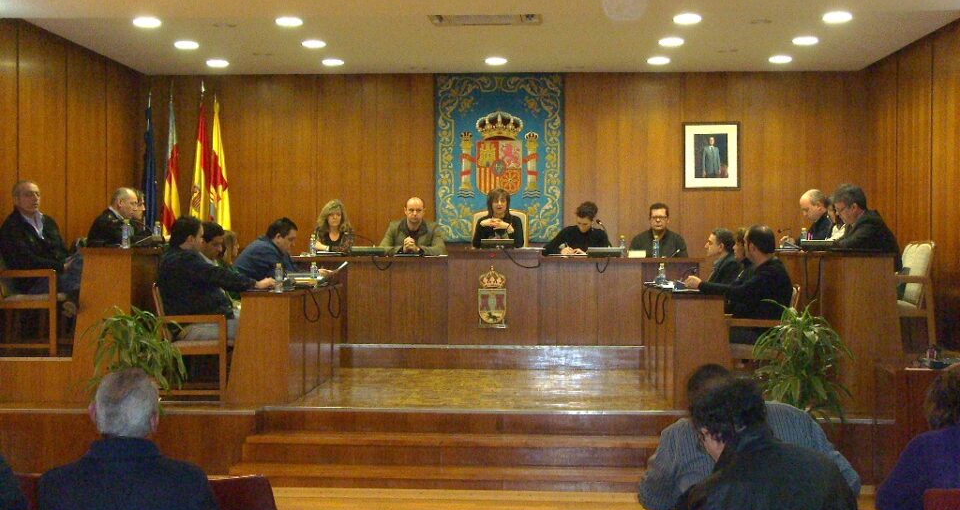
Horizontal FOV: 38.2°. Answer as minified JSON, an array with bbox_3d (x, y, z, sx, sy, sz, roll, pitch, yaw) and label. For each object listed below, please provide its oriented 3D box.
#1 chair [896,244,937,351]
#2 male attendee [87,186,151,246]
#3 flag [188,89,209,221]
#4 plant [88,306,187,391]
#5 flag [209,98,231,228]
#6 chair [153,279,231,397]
[{"bbox_3d":[2.820,0.323,9.750,0.570,0.820,0.570,0,0,-5],"label":"chair"},{"bbox_3d":[-2.630,0.096,10.700,0.800,1.235,0.520,0,0,3],"label":"male attendee"},{"bbox_3d":[-2.953,-0.910,14.650,0.240,1.680,0.200,0,0,3],"label":"flag"},{"bbox_3d":[-2.323,0.705,9.350,0.680,0.800,0.660,0,0,3],"label":"plant"},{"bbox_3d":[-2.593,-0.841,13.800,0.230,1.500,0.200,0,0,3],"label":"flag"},{"bbox_3d":[-2.070,0.616,10.000,0.550,0.835,0.570,0,0,3],"label":"chair"}]

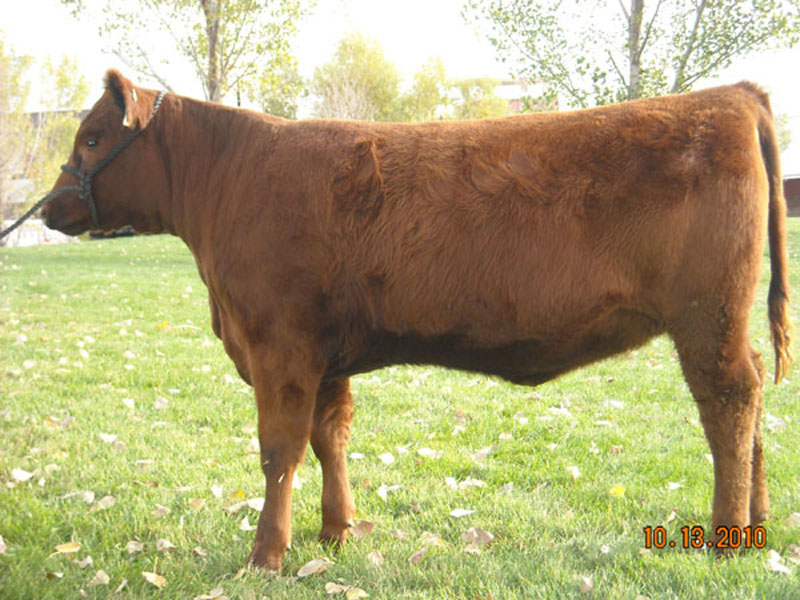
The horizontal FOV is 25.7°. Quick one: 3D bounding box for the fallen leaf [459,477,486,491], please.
[{"bbox_3d":[0.244,0.605,5.794,0.089,0.026,0.070,-2,3,0],"label":"fallen leaf"}]

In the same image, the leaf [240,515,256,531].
[{"bbox_3d":[-0.435,0.639,5.043,0.046,0.039,0.037,-1,3,0],"label":"leaf"}]

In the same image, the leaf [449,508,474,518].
[{"bbox_3d":[0.179,0.622,5.120,0.076,0.021,0.045,-1,3,0],"label":"leaf"}]

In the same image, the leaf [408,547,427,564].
[{"bbox_3d":[0.044,0.637,4.382,0.045,0.036,0.045,-1,3,0],"label":"leaf"}]

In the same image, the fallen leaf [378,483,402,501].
[{"bbox_3d":[-0.033,0.604,5.540,0.082,0.048,0.057,-1,3,0],"label":"fallen leaf"}]

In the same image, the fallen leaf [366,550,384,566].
[{"bbox_3d":[-0.065,0.684,4.636,0.042,0.027,0.045,-2,3,0],"label":"fallen leaf"}]

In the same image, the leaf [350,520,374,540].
[{"bbox_3d":[-0.104,0.641,4.883,0.067,0.047,0.047,-1,3,0],"label":"leaf"}]

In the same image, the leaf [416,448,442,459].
[{"bbox_3d":[0.107,0.557,6.369,0.094,0.028,0.061,-1,3,0],"label":"leaf"}]

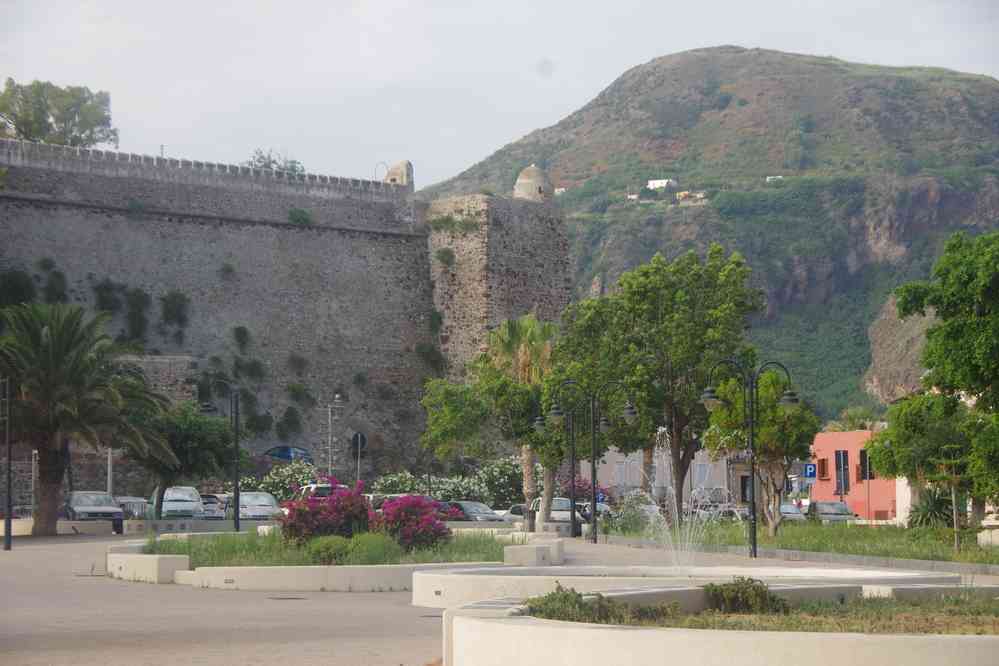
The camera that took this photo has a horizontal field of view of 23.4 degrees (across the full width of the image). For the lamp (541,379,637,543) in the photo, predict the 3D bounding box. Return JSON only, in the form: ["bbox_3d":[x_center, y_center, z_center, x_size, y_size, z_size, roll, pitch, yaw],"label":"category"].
[{"bbox_3d":[2.595,3.529,66.300,2.400,4.500,0.450,0,-4,3],"label":"lamp"}]

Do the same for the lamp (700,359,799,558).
[{"bbox_3d":[5.708,2.865,54.900,2.320,4.480,0.450,1,-4,-16],"label":"lamp"}]

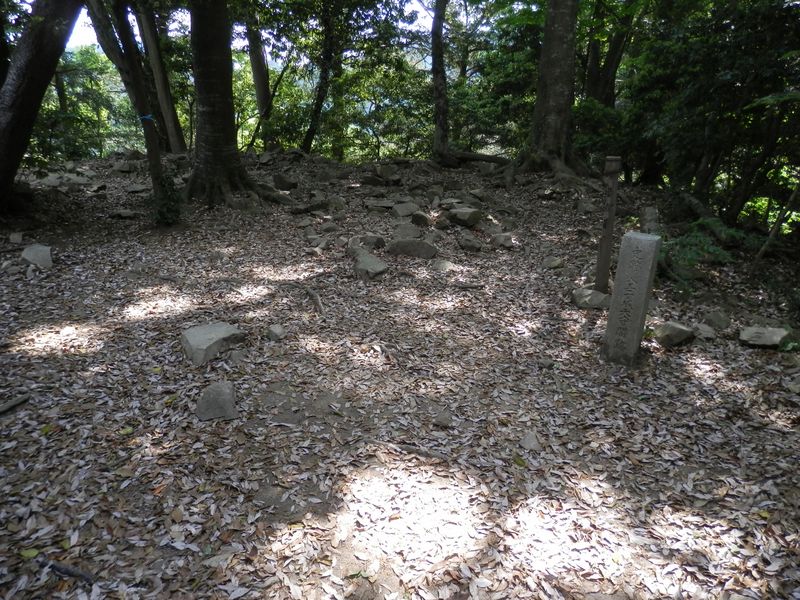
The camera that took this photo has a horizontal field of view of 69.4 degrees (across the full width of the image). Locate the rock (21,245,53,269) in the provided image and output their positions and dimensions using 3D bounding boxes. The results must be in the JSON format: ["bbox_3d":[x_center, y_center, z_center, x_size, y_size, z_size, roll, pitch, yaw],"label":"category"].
[{"bbox_3d":[-3.641,-0.440,5.795,0.262,0.196,0.262,-11,20,-31],"label":"rock"}]

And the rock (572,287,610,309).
[{"bbox_3d":[1.639,-0.030,4.914,0.332,0.139,0.249,6,18,18],"label":"rock"}]

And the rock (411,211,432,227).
[{"bbox_3d":[0.313,-1.200,8.500,0.310,0.190,0.270,2,14,0],"label":"rock"}]

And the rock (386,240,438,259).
[{"bbox_3d":[0.152,-0.645,7.200,0.620,0.200,0.380,2,14,0],"label":"rock"}]

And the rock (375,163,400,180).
[{"bbox_3d":[-0.242,-2.491,11.200,0.490,0.300,0.380,0,18,-1],"label":"rock"}]

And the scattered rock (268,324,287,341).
[{"bbox_3d":[-0.896,0.235,4.209,0.136,0.090,0.109,-4,17,-12],"label":"scattered rock"}]

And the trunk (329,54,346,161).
[{"bbox_3d":[-1.570,-4.810,14.515,0.300,2.540,0.300,1,13,0],"label":"trunk"}]

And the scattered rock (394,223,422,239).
[{"bbox_3d":[0.108,-0.884,7.350,0.360,0.160,0.330,0,13,0],"label":"scattered rock"}]

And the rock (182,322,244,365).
[{"bbox_3d":[-1.240,0.289,3.800,0.380,0.180,0.330,-5,14,-20],"label":"rock"}]

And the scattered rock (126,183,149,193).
[{"bbox_3d":[-3.998,-1.704,8.820,0.322,0.127,0.258,-7,19,-23],"label":"scattered rock"}]

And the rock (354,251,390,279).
[{"bbox_3d":[-0.277,-0.352,5.615,0.330,0.176,0.413,-1,17,-3],"label":"rock"}]

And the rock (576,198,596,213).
[{"bbox_3d":[2.508,-1.273,7.771,0.257,0.164,0.206,5,18,17],"label":"rock"}]

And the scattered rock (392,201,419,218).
[{"bbox_3d":[0.072,-1.190,7.573,0.367,0.167,0.349,0,17,1],"label":"scattered rock"}]

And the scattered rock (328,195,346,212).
[{"bbox_3d":[-0.974,-1.503,9.000,0.290,0.200,0.270,0,13,0],"label":"scattered rock"}]

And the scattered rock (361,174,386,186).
[{"bbox_3d":[-0.491,-2.213,10.700,0.470,0.190,0.350,-1,18,-2],"label":"scattered rock"}]

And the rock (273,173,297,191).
[{"bbox_3d":[-2.081,-2.153,10.500,0.460,0.290,0.360,-3,18,-11],"label":"rock"}]

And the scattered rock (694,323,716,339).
[{"bbox_3d":[2.157,0.215,4.080,0.150,0.080,0.120,10,20,28],"label":"scattered rock"}]

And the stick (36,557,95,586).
[{"bbox_3d":[-1.244,1.006,2.148,0.260,0.033,0.038,5,15,19],"label":"stick"}]

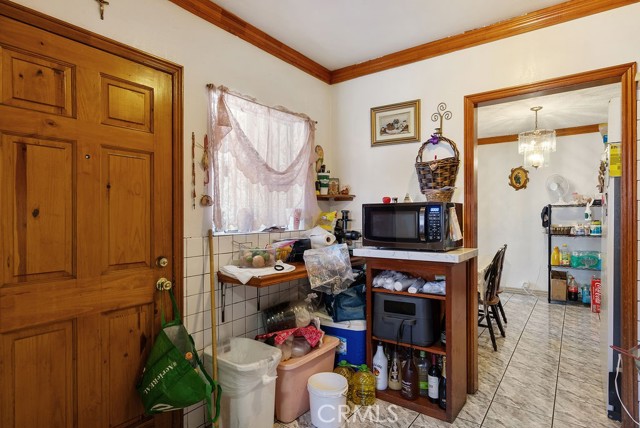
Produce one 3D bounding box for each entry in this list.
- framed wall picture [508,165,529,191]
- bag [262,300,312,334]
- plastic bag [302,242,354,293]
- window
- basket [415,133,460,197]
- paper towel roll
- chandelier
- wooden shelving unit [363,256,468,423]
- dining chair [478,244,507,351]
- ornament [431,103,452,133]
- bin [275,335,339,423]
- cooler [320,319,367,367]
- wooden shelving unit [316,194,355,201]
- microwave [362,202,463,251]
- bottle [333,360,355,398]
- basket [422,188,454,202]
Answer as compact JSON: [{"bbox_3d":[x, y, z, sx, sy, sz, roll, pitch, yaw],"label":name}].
[{"bbox_3d":[3.102,-0.558,5.269,0.270,0.380,0.030,0,0,37],"label":"framed wall picture"},{"bbox_3d":[-0.191,0.710,2.372,0.240,0.220,0.390,0,0,37],"label":"bag"},{"bbox_3d":[0.055,0.350,2.170,0.280,0.300,0.160,-12,-6,17],"label":"plastic bag"},{"bbox_3d":[-0.339,-0.322,2.466,0.090,0.910,1.050,0,0,37],"label":"window"},{"bbox_3d":[0.834,-0.346,2.390,0.300,0.440,0.220,0,0,37],"label":"basket"},{"bbox_3d":[-0.008,0.198,2.530,0.110,0.110,0.260,0,0,-44],"label":"paper towel roll"},{"bbox_3d":[2.571,-0.896,4.000,0.380,0.730,0.380,0,0,37],"label":"chandelier"},{"bbox_3d":[0.646,0.772,2.296,0.580,0.955,0.310,0,0,37],"label":"wooden shelving unit"},{"bbox_3d":[1.560,0.785,3.382,0.520,0.930,0.460,0,0,37],"label":"dining chair"},{"bbox_3d":[0.885,-0.690,2.463,0.160,0.250,0.050,0,0,37],"label":"ornament"},{"bbox_3d":[-0.163,1.060,2.251,0.410,0.380,0.570,0,0,37],"label":"bin"},{"bbox_3d":[0.195,1.037,2.772,0.460,0.430,0.330,0,0,32],"label":"cooler"},{"bbox_3d":[0.112,-0.142,2.988,0.380,0.050,0.220,0,0,-8],"label":"wooden shelving unit"},{"bbox_3d":[0.646,0.085,2.381,0.560,0.310,0.450,0,0,37],"label":"microwave"},{"bbox_3d":[0.171,1.120,2.310,0.150,0.260,0.150,0,0,37],"label":"bottle"},{"bbox_3d":[0.813,-0.120,2.310,0.200,0.100,0.190,0,0,37],"label":"basket"}]

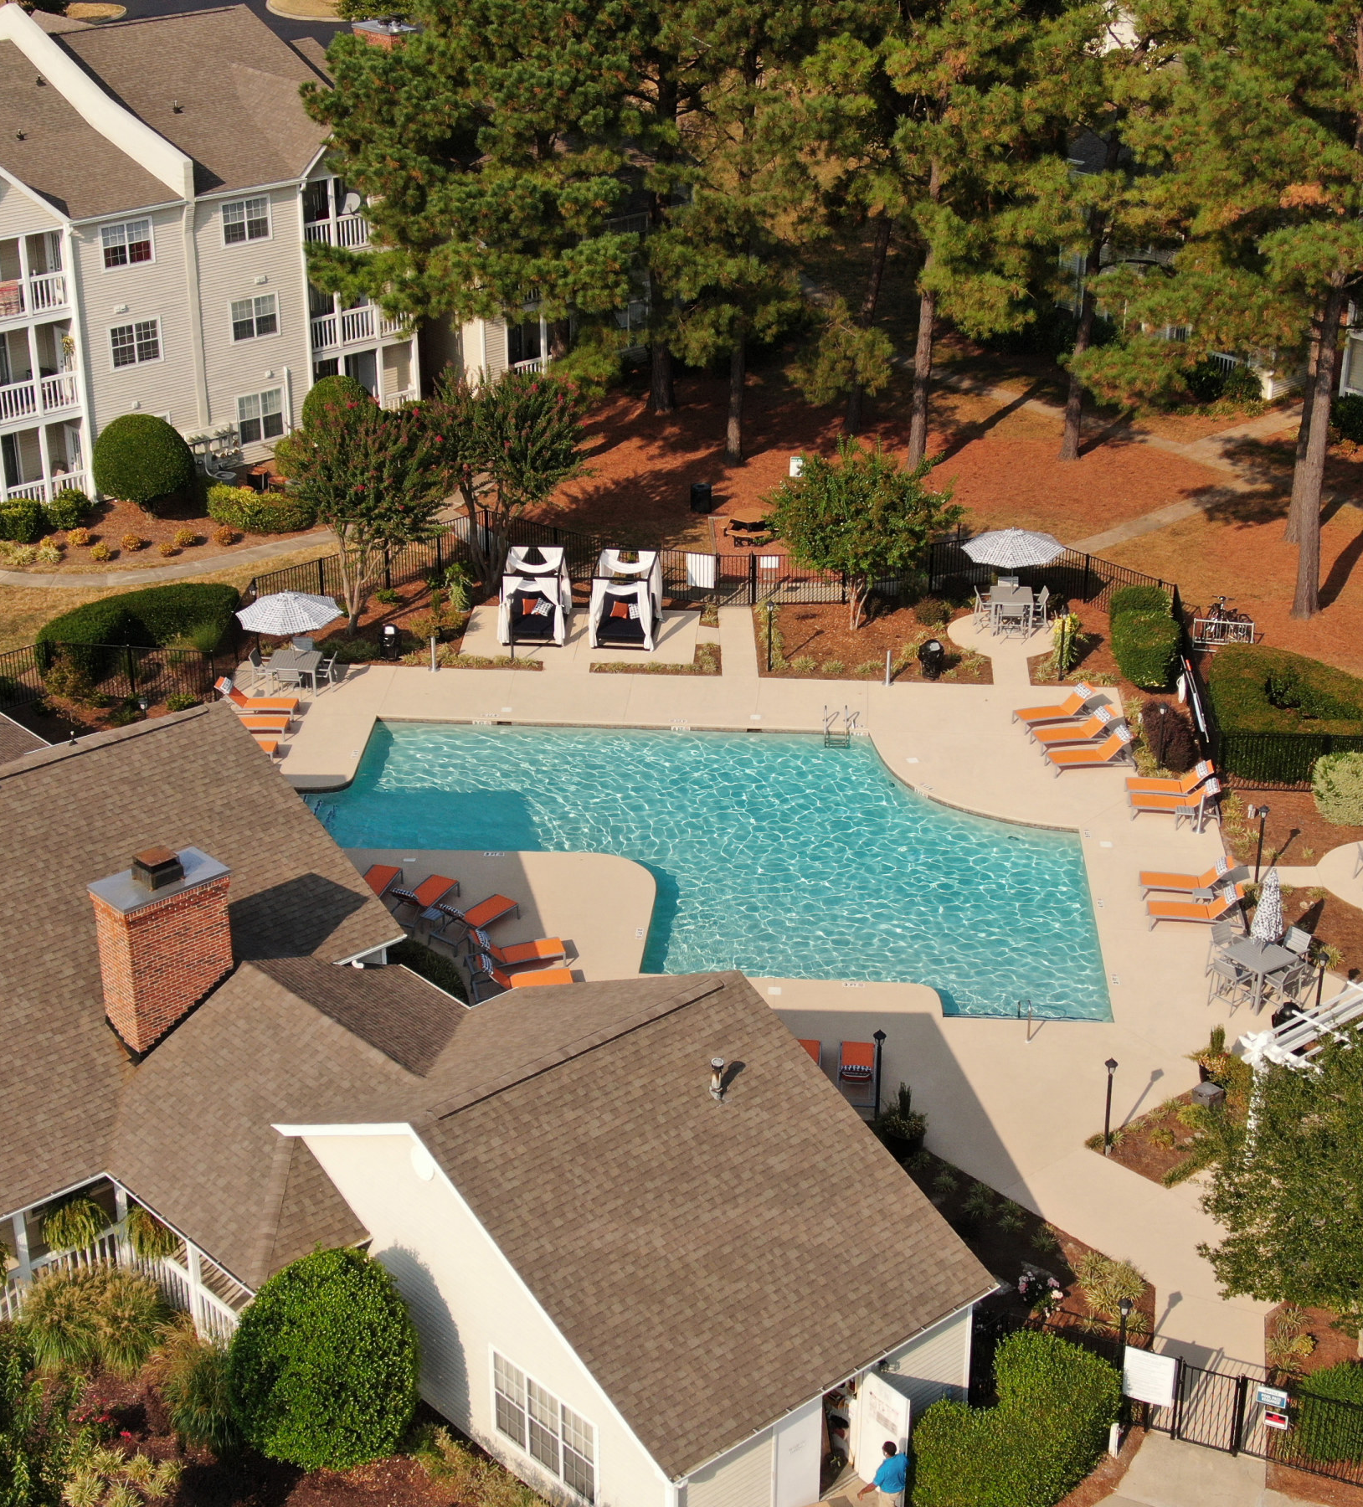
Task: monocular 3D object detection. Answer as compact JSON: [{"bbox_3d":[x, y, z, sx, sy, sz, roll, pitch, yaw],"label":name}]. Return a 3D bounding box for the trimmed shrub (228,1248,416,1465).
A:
[{"bbox_3d":[-5.470,9.350,41.294,2.920,3.450,2.920,0,26,0],"label":"trimmed shrub"}]

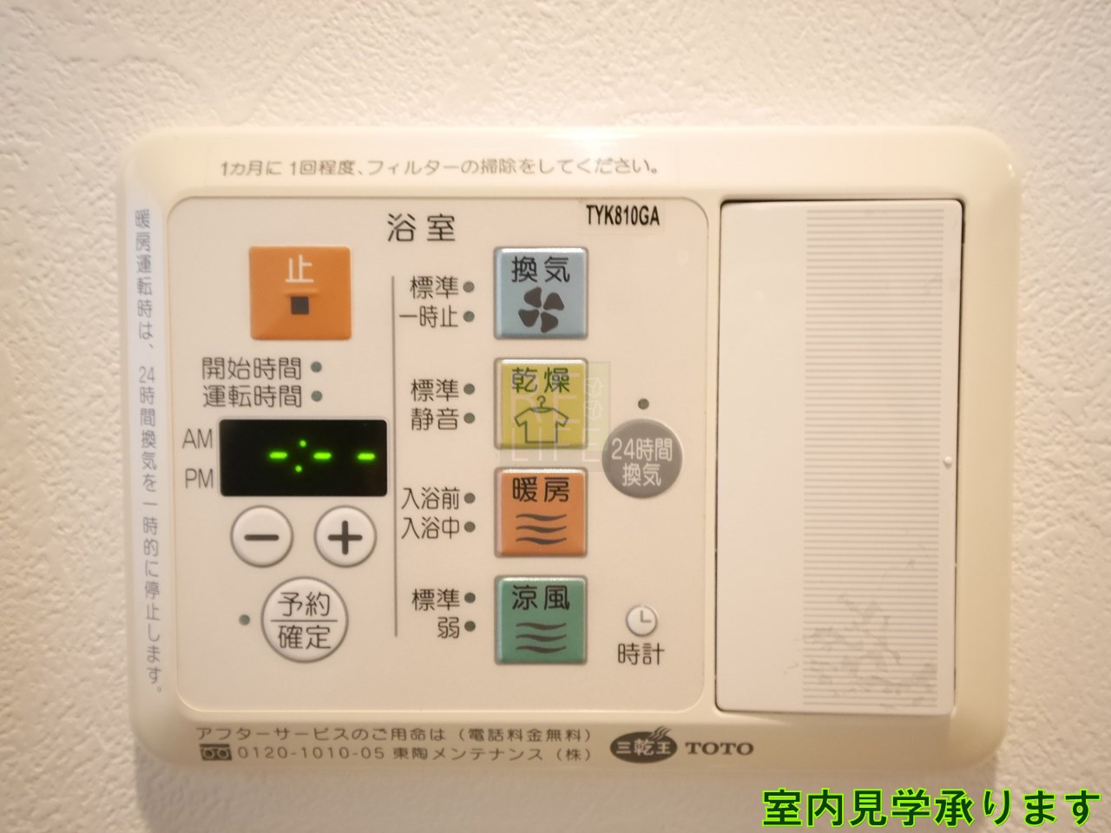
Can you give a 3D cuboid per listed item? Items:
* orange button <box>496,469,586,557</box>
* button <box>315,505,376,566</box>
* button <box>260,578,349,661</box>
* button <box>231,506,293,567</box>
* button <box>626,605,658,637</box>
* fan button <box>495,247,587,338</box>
[{"bbox_3d":[-0.003,0.017,0.160,0.016,0.016,0.002,0,3,0],"label":"orange button"},{"bbox_3d":[-0.038,0.022,0.162,0.011,0.011,0.002,0,3,0],"label":"button"},{"bbox_3d":[-0.046,0.037,0.163,0.016,0.016,0.002,0,3,0],"label":"button"},{"bbox_3d":[-0.053,0.022,0.162,0.011,0.011,0.002,0,3,0],"label":"button"},{"bbox_3d":[0.016,0.037,0.163,0.006,0.006,0.002,0,3,0],"label":"button"},{"bbox_3d":[-0.002,-0.022,0.160,0.017,0.017,0.003,0,3,0],"label":"fan button"}]

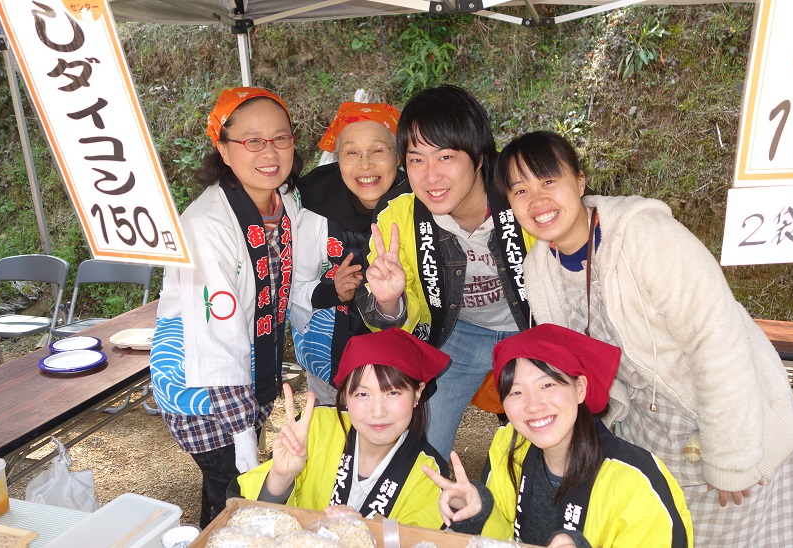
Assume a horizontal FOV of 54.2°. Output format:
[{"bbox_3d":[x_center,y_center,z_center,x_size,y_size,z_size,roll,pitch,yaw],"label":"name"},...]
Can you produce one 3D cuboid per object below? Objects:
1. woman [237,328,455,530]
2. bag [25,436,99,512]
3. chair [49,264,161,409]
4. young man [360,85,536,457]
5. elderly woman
[{"bbox_3d":[-0.110,0.641,1.715,0.480,1.070,0.560,0,15,-2],"label":"woman"},{"bbox_3d":[-1.080,0.707,2.497,0.240,0.360,0.210,-1,15,-6],"label":"bag"},{"bbox_3d":[-1.530,0.282,4.060,0.450,0.770,0.490,4,15,16],"label":"chair"},{"bbox_3d":[0.150,0.326,1.974,0.570,1.570,0.620,2,15,8],"label":"young man"},{"bbox_3d":[-0.100,0.301,2.113,0.500,1.500,0.500,-1,15,-6],"label":"elderly woman"}]

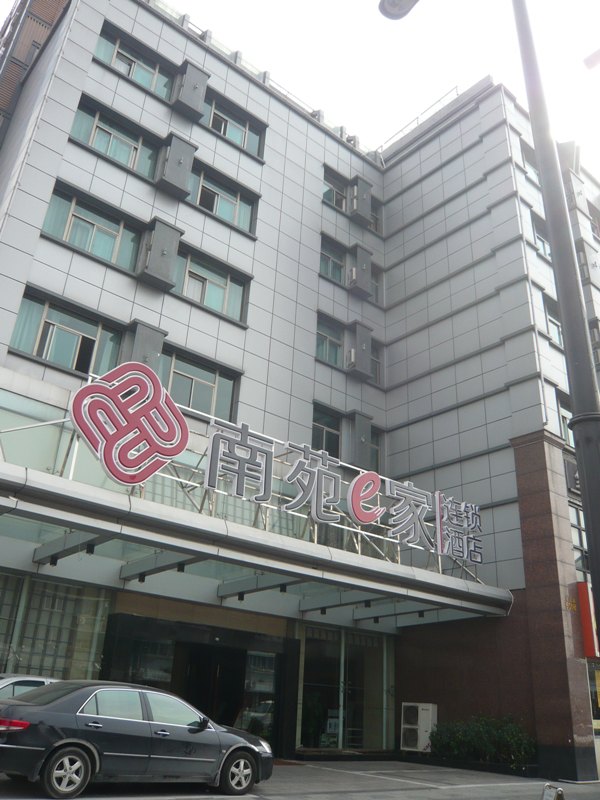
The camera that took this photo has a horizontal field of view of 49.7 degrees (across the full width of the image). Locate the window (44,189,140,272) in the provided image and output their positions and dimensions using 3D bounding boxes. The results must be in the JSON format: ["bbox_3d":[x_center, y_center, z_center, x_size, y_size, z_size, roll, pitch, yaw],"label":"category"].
[{"bbox_3d":[-5.969,-4.786,18.780,2.828,1.627,0.253,22,-31,-33],"label":"window"}]

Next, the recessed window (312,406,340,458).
[{"bbox_3d":[0.885,1.238,22.215,1.469,1.643,0.253,22,-31,-33],"label":"recessed window"}]

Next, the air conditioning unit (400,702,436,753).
[{"bbox_3d":[3.400,9.286,18.383,0.960,1.210,0.360,-18,-33,37],"label":"air conditioning unit"}]

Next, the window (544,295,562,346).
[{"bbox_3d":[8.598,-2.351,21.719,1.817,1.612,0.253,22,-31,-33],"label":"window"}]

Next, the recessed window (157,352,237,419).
[{"bbox_3d":[-3.195,-0.390,19.319,2.860,1.643,0.253,22,-31,-33],"label":"recessed window"}]

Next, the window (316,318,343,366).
[{"bbox_3d":[1.064,-1.979,23.772,1.469,1.627,0.253,22,-31,-33],"label":"window"}]

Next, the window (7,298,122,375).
[{"bbox_3d":[-6.148,-1.569,17.223,2.828,1.643,0.253,22,-31,-33],"label":"window"}]

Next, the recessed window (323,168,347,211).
[{"bbox_3d":[1.418,-8.350,26.854,1.469,1.612,0.253,22,-31,-33],"label":"recessed window"}]

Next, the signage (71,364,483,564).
[{"bbox_3d":[0.456,1.867,14.757,11.692,2.354,0.284,22,-31,-33],"label":"signage"}]

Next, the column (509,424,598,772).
[{"bbox_3d":[6.630,5.061,17.180,1.043,8.722,1.106,22,-31,-33],"label":"column"}]

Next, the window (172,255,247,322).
[{"bbox_3d":[-3.016,-3.608,20.876,2.860,1.627,0.253,22,-31,-33],"label":"window"}]

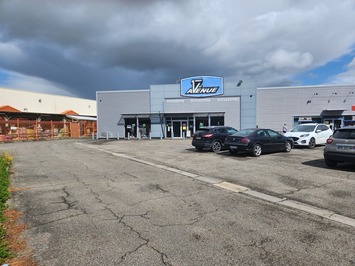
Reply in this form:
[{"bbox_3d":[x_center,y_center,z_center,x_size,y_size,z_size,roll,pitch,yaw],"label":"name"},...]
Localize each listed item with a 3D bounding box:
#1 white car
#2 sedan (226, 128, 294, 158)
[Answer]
[{"bbox_3d":[9.880,0.160,17.675,4.620,1.670,1.883,-2,2,-36],"label":"white car"},{"bbox_3d":[4.911,0.470,13.826,4.676,1.445,1.811,-2,2,-33],"label":"sedan"}]

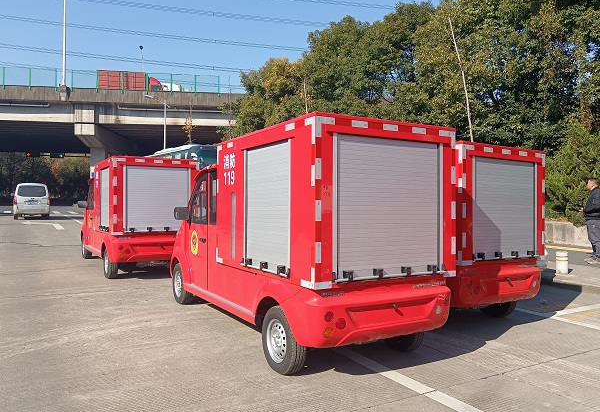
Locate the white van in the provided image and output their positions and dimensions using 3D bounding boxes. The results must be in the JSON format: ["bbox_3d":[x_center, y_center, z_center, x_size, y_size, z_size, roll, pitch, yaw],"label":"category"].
[{"bbox_3d":[-15.050,-0.240,26.300,1.700,1.900,4.500,0,0,-29],"label":"white van"}]

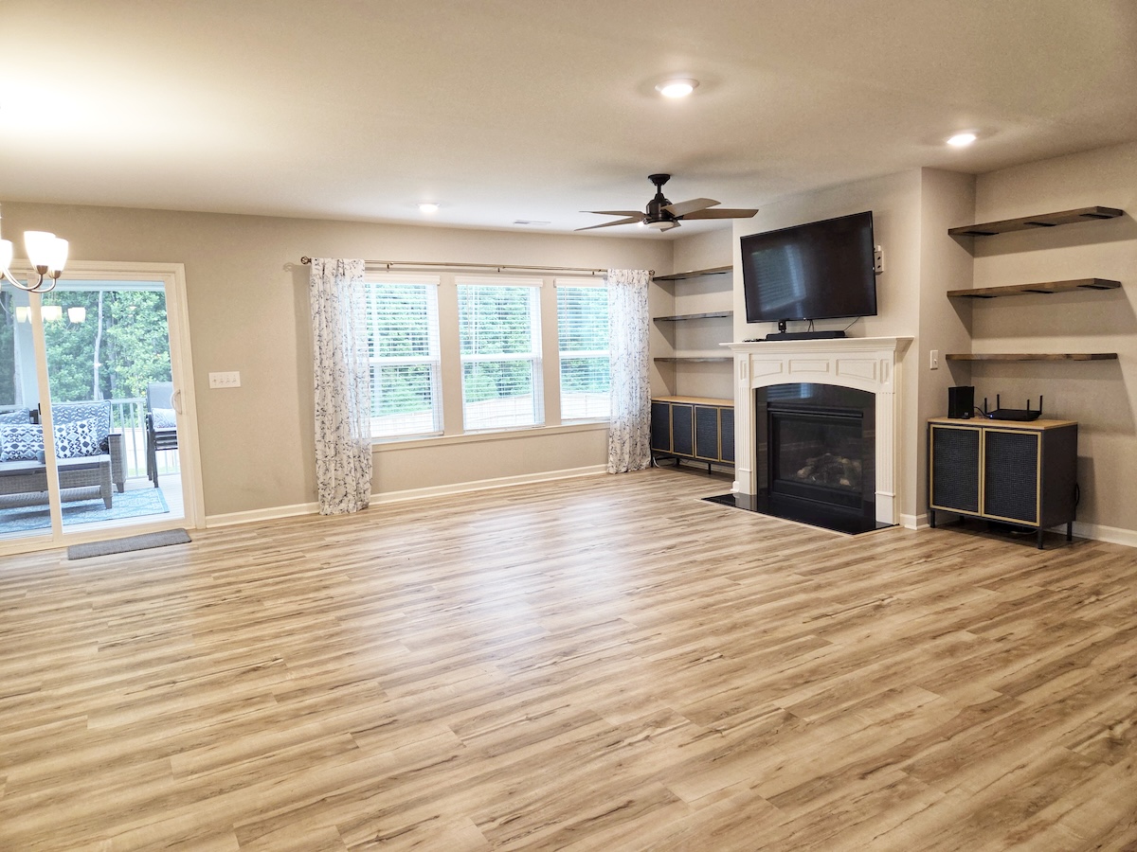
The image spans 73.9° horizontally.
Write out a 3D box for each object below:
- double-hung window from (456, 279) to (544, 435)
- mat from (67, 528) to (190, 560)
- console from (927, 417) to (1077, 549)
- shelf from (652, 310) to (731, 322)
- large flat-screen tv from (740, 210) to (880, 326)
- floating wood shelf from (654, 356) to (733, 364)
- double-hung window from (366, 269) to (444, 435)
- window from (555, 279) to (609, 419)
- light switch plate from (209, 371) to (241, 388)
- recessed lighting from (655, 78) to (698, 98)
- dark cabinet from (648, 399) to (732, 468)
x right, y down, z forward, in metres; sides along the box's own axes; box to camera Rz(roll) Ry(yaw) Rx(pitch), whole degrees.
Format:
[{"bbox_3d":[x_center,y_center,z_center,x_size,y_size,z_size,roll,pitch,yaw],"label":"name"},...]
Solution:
[{"bbox_3d":[-0.638,-0.680,7.243,0.885,1.435,0.100,-5,7,-31],"label":"double-hung window"},{"bbox_3d":[-3.193,0.859,5.514,0.762,0.012,0.460,-6,7,-36],"label":"mat"},{"bbox_3d":[2.839,0.338,4.990,0.392,0.757,0.757,-5,7,-31],"label":"console"},{"bbox_3d":[1.435,-1.094,7.514,0.285,0.038,1.540,-5,7,-31],"label":"shelf"},{"bbox_3d":[1.792,-1.155,5.696,0.065,0.710,1.240,-12,10,-30],"label":"large flat-screen tv"},{"bbox_3d":[1.448,-0.666,7.559,0.285,0.038,1.540,-5,7,-31],"label":"floating wood shelf"},{"bbox_3d":[-1.553,-0.596,6.688,0.880,1.450,0.100,-5,7,-31],"label":"double-hung window"},{"bbox_3d":[0.265,-0.764,7.780,0.885,1.435,0.100,-5,7,-31],"label":"window"},{"bbox_3d":[-2.714,-0.362,5.971,0.212,0.117,0.008,-5,7,-31],"label":"light switch plate"},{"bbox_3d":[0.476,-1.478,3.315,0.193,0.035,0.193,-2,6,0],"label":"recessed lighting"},{"bbox_3d":[1.411,0.128,7.621,0.375,0.733,1.490,-5,7,-31],"label":"dark cabinet"}]

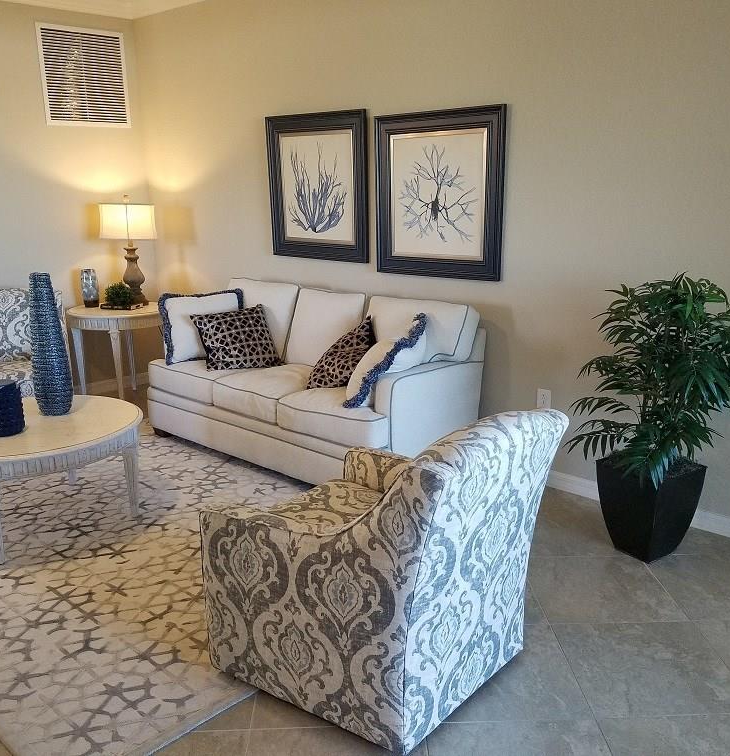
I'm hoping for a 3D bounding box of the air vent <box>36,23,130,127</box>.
[{"bbox_3d":[-2.060,-2.220,5.607,0.020,0.684,0.673,12,19,42],"label":"air vent"}]

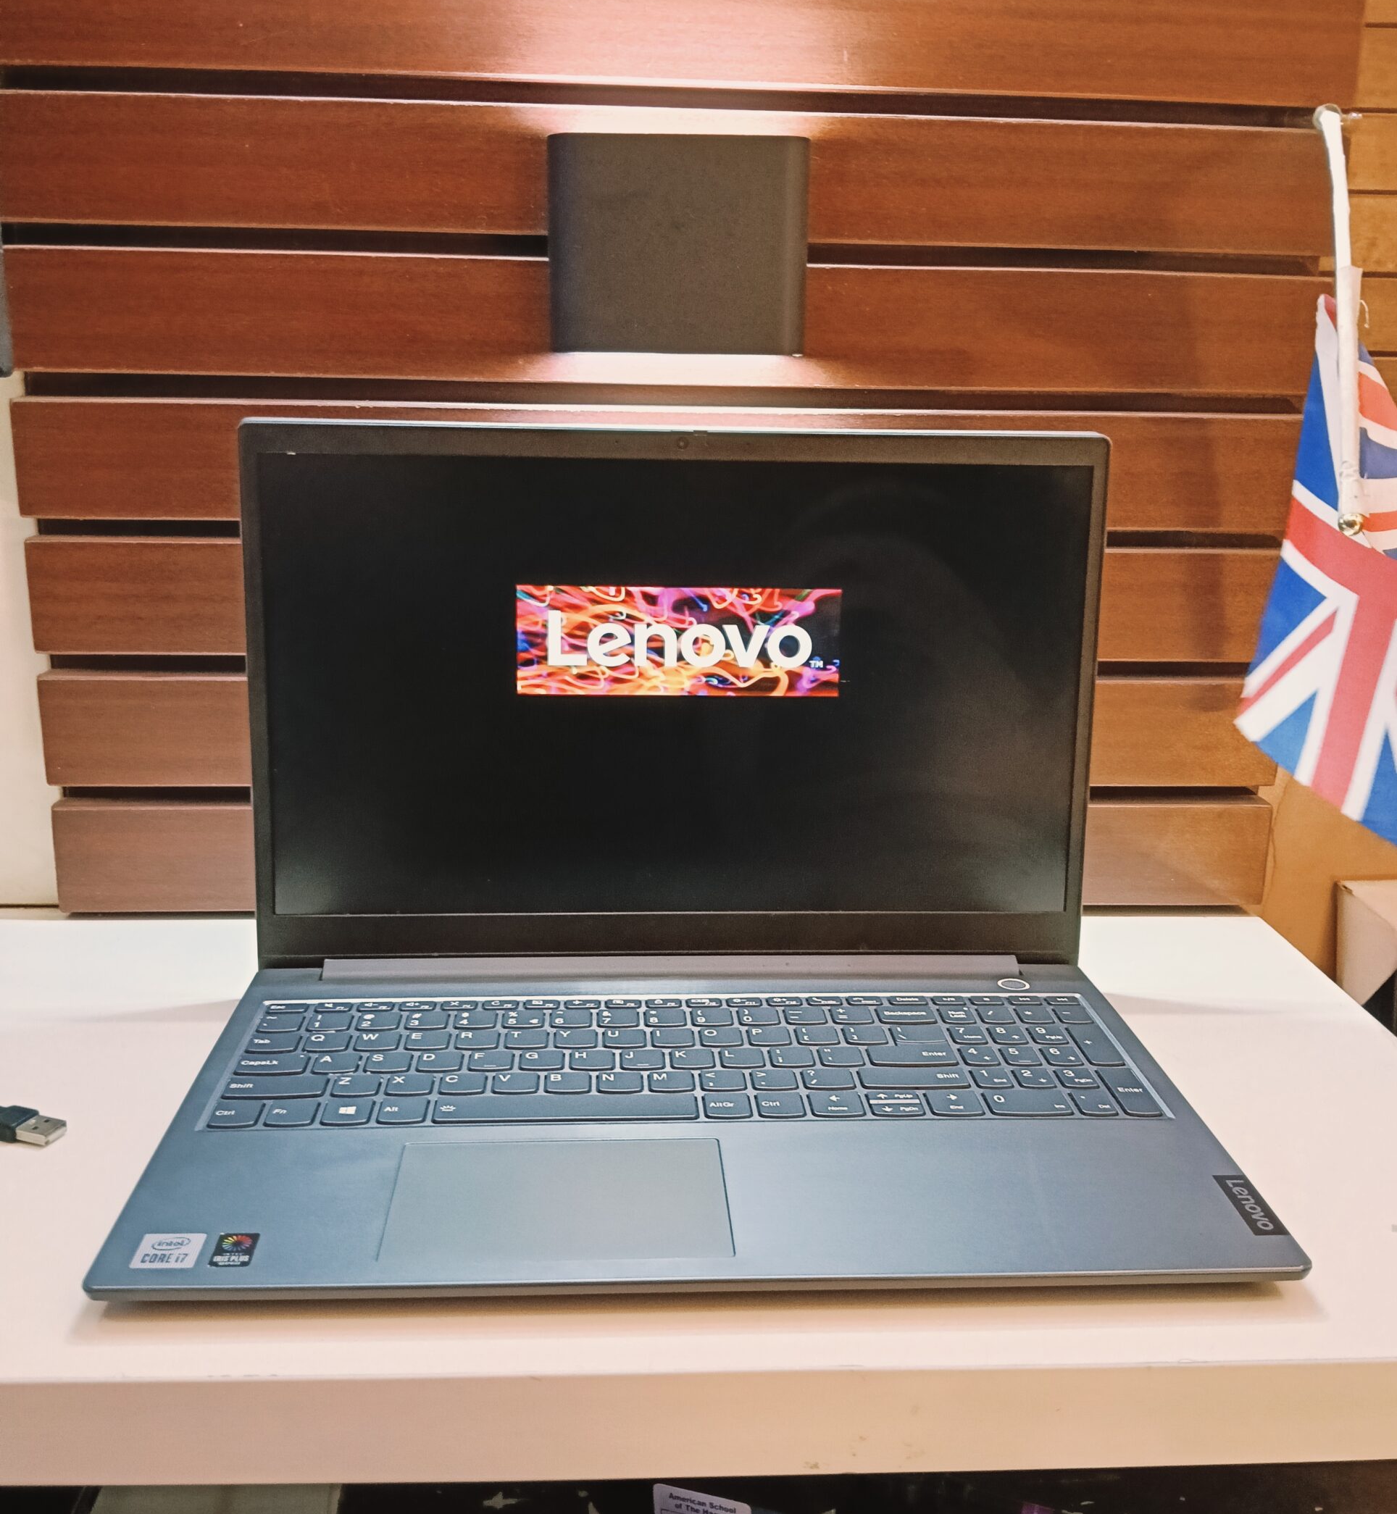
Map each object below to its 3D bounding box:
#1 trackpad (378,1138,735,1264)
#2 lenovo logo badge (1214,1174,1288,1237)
[{"bbox_3d":[-0.044,0.141,0.463,0.106,0.002,0.067,0,15,-4],"label":"trackpad"},{"bbox_3d":[0.178,0.144,0.467,0.011,0.001,0.034,0,15,-4],"label":"lenovo logo badge"}]

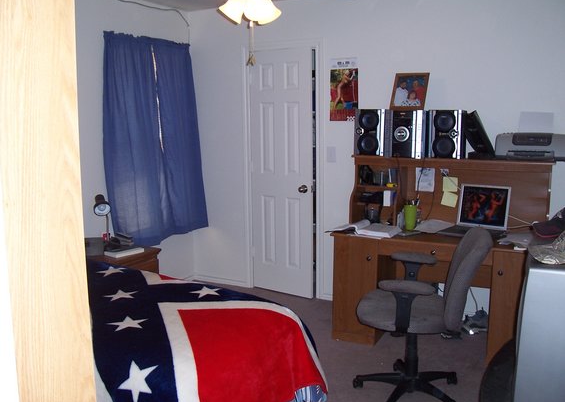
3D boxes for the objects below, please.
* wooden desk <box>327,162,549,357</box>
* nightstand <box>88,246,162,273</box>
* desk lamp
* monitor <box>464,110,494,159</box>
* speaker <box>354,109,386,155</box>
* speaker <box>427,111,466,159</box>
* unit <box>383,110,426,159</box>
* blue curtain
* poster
[{"bbox_3d":[1.042,0.344,3.699,1.295,1.230,0.650,4,10,27],"label":"wooden desk"},{"bbox_3d":[-1.202,0.659,3.878,0.470,0.585,0.580,4,10,27],"label":"nightstand"},{"bbox_3d":[-1.290,0.137,3.990,0.140,0.390,0.190,-3,9,-18],"label":"desk lamp"},{"bbox_3d":[1.315,-0.446,3.721,0.190,0.325,0.350,2,9,15],"label":"monitor"},{"bbox_3d":[0.671,-0.487,4.002,0.222,0.328,0.255,4,10,27],"label":"speaker"},{"bbox_3d":[1.127,-0.452,3.768,0.218,0.325,0.255,4,10,27],"label":"speaker"},{"bbox_3d":[0.904,-0.469,3.894,0.265,0.328,0.320,4,10,27],"label":"unit"},{"bbox_3d":[-1.000,-0.457,4.434,0.140,1.610,1.050,4,10,27],"label":"blue curtain"},{"bbox_3d":[0.478,-0.861,4.290,0.226,0.485,0.012,4,10,27],"label":"poster"}]

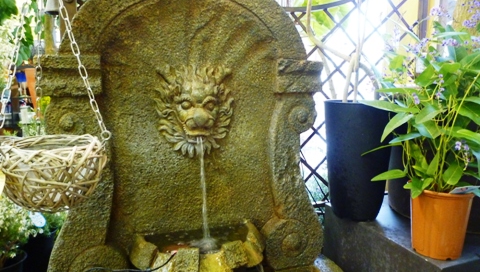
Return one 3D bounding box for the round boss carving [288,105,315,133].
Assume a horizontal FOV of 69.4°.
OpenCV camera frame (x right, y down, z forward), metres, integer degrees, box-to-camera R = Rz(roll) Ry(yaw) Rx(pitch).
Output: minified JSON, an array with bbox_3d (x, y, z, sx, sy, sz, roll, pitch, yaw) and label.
[{"bbox_3d":[0.229,-0.059,1.258,0.108,0.110,0.040,-3,8,-20],"label":"round boss carving"}]

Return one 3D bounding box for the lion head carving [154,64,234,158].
[{"bbox_3d":[-0.136,-0.078,1.135,0.271,0.309,0.110,-3,8,-20],"label":"lion head carving"}]

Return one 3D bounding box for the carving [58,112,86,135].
[{"bbox_3d":[-0.481,-0.032,0.996,0.073,0.075,0.040,-3,8,-20],"label":"carving"}]

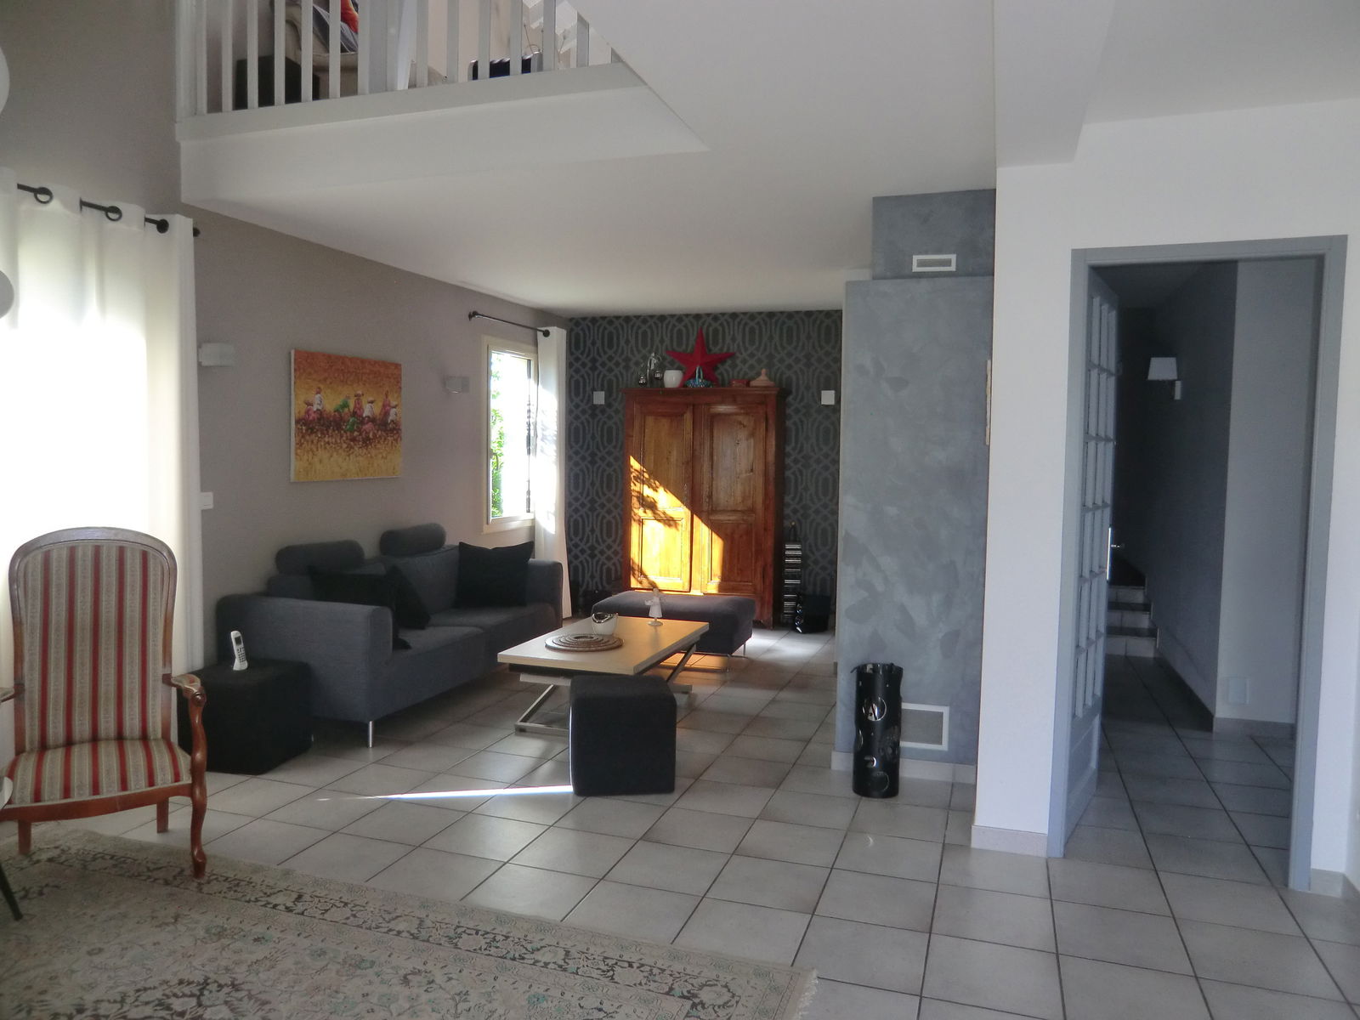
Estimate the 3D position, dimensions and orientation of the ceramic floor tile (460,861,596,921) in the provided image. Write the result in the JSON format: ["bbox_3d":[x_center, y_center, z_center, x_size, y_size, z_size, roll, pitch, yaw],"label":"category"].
[{"bbox_3d":[-0.467,1.187,2.915,0.337,0.010,0.337,2,3,18],"label":"ceramic floor tile"}]

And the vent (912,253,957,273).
[{"bbox_3d":[1.127,-1.094,4.167,0.186,0.073,0.020,2,3,18],"label":"vent"}]

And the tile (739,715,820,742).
[{"bbox_3d":[0.517,1.112,4.777,0.337,0.010,0.337,2,3,18],"label":"tile"}]

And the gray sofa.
[{"bbox_3d":[-1.511,0.576,5.368,0.904,0.910,1.968,2,3,18],"label":"gray sofa"}]

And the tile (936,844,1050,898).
[{"bbox_3d":[1.044,1.200,3.135,0.337,0.010,0.337,2,3,18],"label":"tile"}]

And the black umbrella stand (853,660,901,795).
[{"bbox_3d":[0.816,0.905,3.886,0.187,0.510,0.187,2,3,18],"label":"black umbrella stand"}]

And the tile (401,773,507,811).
[{"bbox_3d":[-0.896,1.133,3.777,0.337,0.010,0.337,2,3,18],"label":"tile"}]

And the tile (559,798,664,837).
[{"bbox_3d":[-0.252,1.170,3.598,0.338,0.010,0.338,2,3,18],"label":"tile"}]

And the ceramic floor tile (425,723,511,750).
[{"bbox_3d":[-1.006,1.103,4.558,0.337,0.010,0.337,2,3,18],"label":"ceramic floor tile"}]

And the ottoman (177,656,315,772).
[{"bbox_3d":[-1.896,0.890,4.131,0.394,0.399,0.394,2,3,9],"label":"ottoman"}]

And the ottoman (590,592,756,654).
[{"bbox_3d":[-0.031,0.813,6.390,0.930,0.385,0.660,2,3,18],"label":"ottoman"}]

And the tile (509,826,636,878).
[{"bbox_3d":[-0.360,1.184,3.260,0.337,0.010,0.337,2,3,18],"label":"tile"}]

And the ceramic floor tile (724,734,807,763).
[{"bbox_3d":[0.399,1.123,4.421,0.337,0.010,0.337,2,3,18],"label":"ceramic floor tile"}]

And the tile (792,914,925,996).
[{"bbox_3d":[0.510,1.233,2.621,0.338,0.010,0.338,2,3,18],"label":"tile"}]

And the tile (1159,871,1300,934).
[{"bbox_3d":[1.704,1.230,2.943,0.337,0.010,0.337,2,3,18],"label":"tile"}]

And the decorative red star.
[{"bbox_3d":[0.182,-1.282,8.107,0.620,0.565,0.070,2,3,18],"label":"decorative red star"}]

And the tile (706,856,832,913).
[{"bbox_3d":[0.288,1.195,3.021,0.337,0.010,0.337,2,3,18],"label":"tile"}]

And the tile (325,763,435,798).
[{"bbox_3d":[-1.231,1.138,3.922,0.338,0.010,0.338,2,3,18],"label":"tile"}]

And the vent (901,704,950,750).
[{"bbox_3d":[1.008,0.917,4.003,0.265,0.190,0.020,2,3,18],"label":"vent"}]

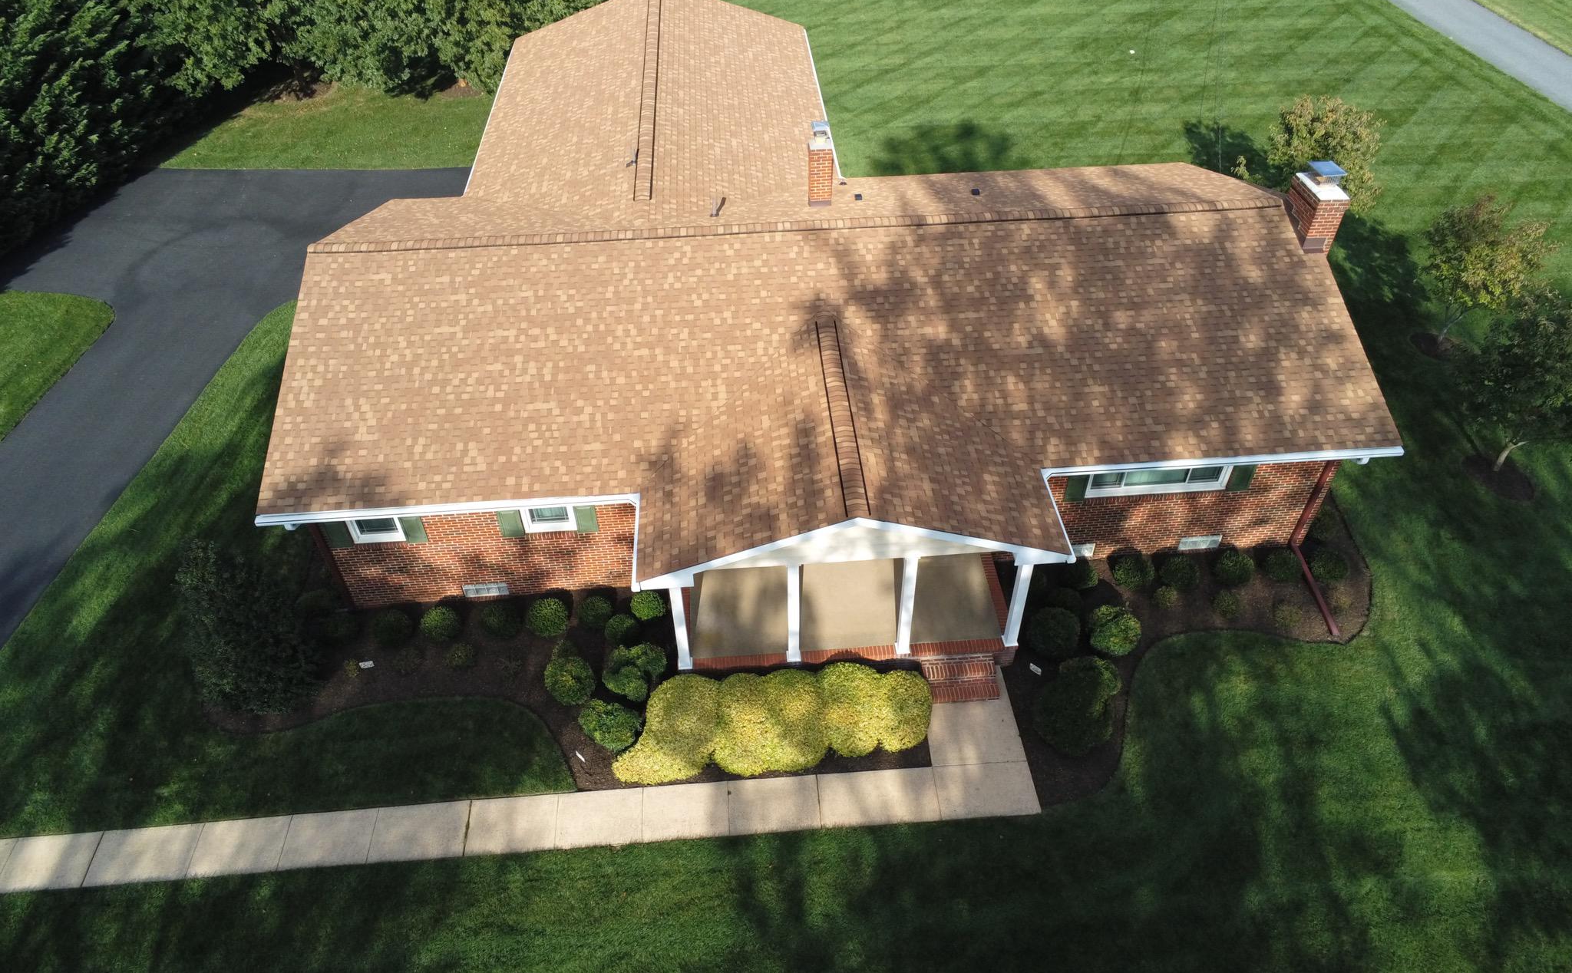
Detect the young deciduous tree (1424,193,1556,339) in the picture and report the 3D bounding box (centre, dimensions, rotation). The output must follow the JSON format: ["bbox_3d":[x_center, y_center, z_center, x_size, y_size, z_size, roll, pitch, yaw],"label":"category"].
[{"bbox_3d":[15.311,-4.747,23.155,2.550,3.640,2.550,-3,44,-2],"label":"young deciduous tree"}]

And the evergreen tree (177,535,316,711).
[{"bbox_3d":[-8.962,2.245,16.888,2.100,3.000,2.100,-4,44,-2],"label":"evergreen tree"}]

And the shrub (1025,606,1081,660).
[{"bbox_3d":[4.553,2.501,17.815,0.940,0.880,0.940,-4,44,-2],"label":"shrub"}]

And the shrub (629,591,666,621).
[{"bbox_3d":[-2.462,2.089,18.615,0.640,0.600,0.640,-4,44,-2],"label":"shrub"}]

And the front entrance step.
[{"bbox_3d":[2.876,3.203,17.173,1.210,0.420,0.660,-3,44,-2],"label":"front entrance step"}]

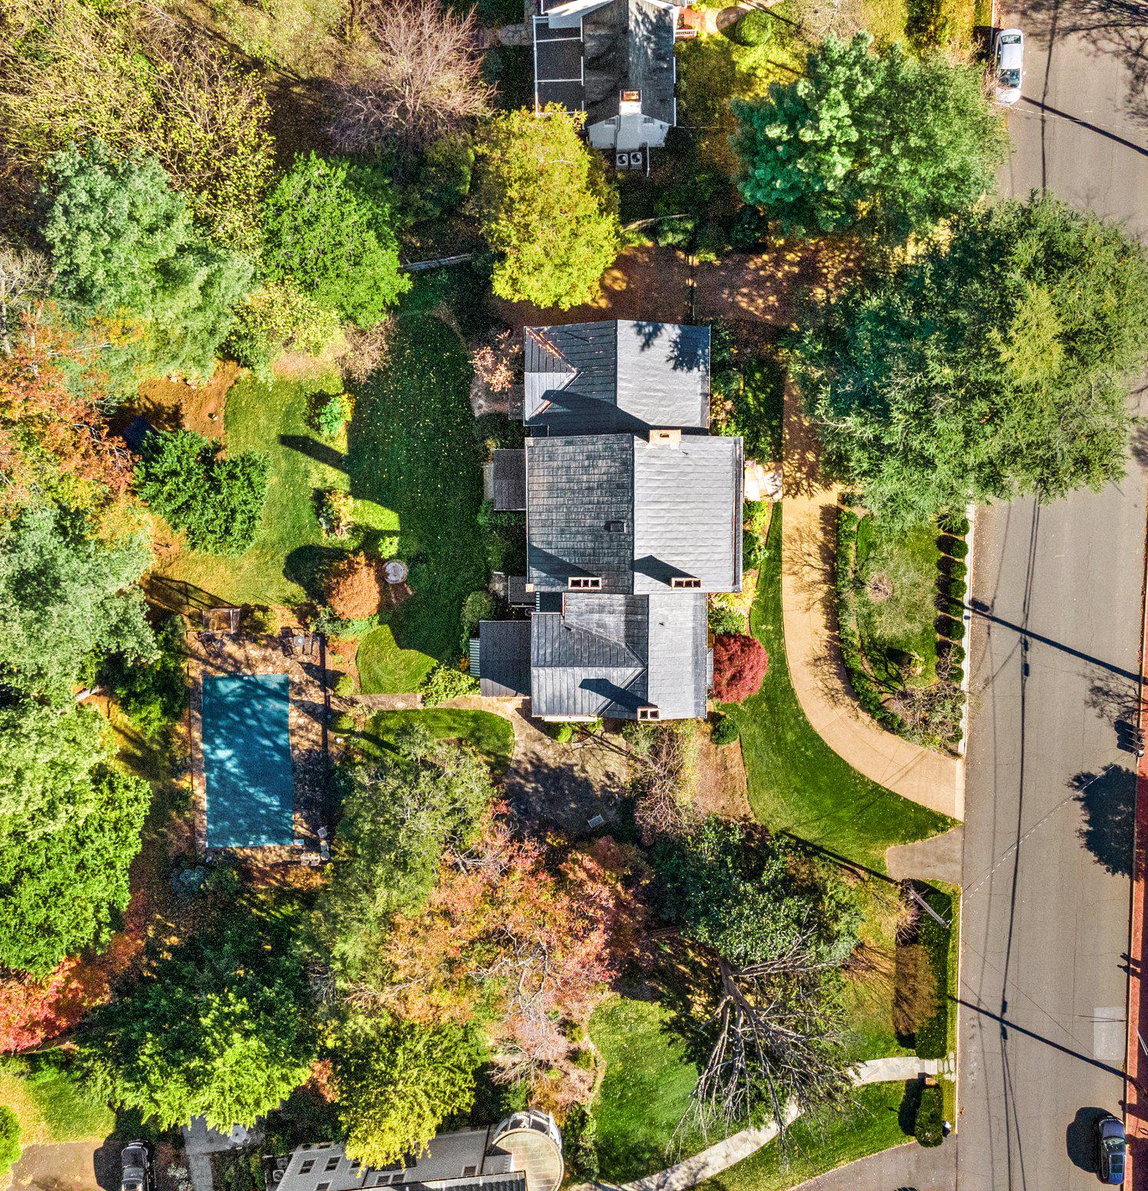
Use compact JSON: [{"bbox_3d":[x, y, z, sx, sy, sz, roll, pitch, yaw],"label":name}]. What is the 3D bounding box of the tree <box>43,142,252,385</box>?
[{"bbox_3d":[-26.590,-20.380,69.220,11.250,17.000,13.400,0,91,0],"label":"tree"}]

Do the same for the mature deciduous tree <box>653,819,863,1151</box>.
[{"bbox_3d":[11.552,23.980,69.531,12.820,15.500,17.960,0,94,1],"label":"mature deciduous tree"}]

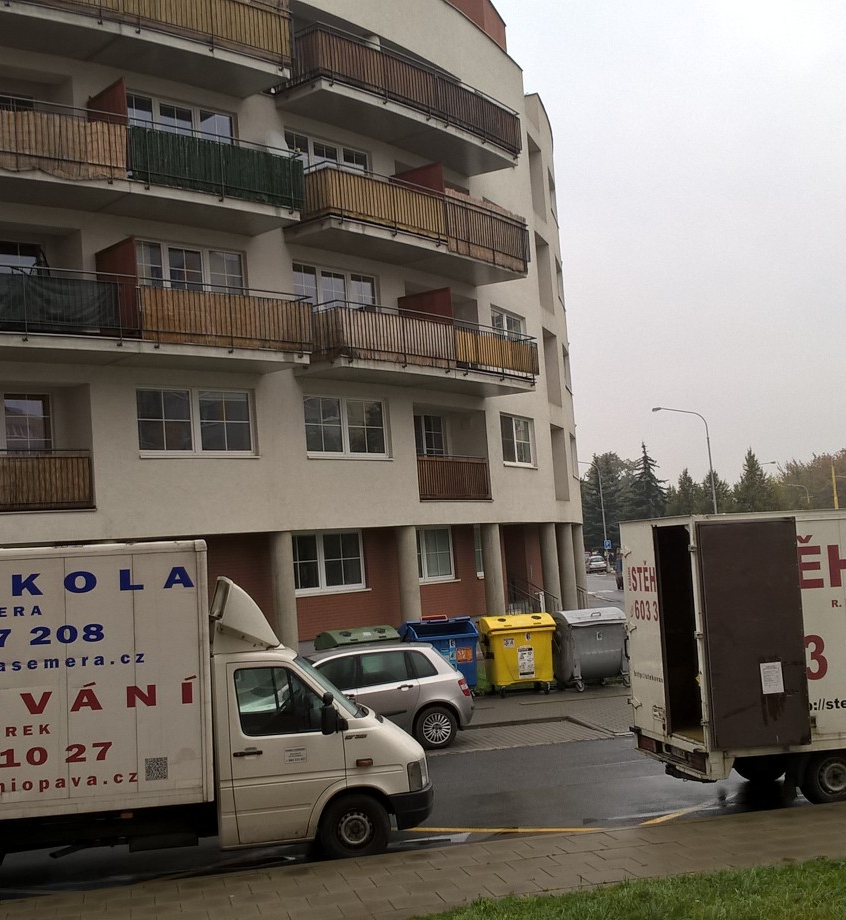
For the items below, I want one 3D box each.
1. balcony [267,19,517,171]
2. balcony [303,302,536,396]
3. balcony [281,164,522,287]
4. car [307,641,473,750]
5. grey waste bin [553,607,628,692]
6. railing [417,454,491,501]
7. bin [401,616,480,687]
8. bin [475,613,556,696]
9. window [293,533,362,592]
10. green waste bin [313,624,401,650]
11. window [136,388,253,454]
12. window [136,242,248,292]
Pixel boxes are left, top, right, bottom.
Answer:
[{"bbox_3d":[-0.319,-7.918,29.228,1.685,1.342,7.544,-7,-5,36],"label":"balcony"},{"bbox_3d":[0.020,-2.320,28.758,1.751,1.300,7.625,-7,-6,34],"label":"balcony"},{"bbox_3d":[-0.118,-5.240,29.358,1.300,1.200,7.500,-7,-5,35],"label":"balcony"},{"bbox_3d":[-1.406,3.457,18.732,4.250,1.525,1.756,-2,-5,-18],"label":"car"},{"bbox_3d":[3.016,3.393,23.486,1.170,1.420,1.030,-3,-5,-11],"label":"grey waste bin"},{"bbox_3d":[0.412,0.517,31.155,1.000,1.018,3.333,-7,-5,32],"label":"railing"},{"bbox_3d":[0.247,3.745,24.566,1.330,1.420,1.050,-3,-5,-13],"label":"bin"},{"bbox_3d":[1.775,3.680,24.152,1.320,1.450,1.120,-3,-4,-9],"label":"bin"},{"bbox_3d":[-2.202,2.299,29.208,0.120,1.350,2.582,-8,-6,41],"label":"window"},{"bbox_3d":[-1.174,3.875,24.114,1.320,1.450,1.120,-2,-5,-24],"label":"green waste bin"},{"bbox_3d":[-4.324,-0.730,24.779,2.577,1.237,0.150,0,-6,-43],"label":"window"},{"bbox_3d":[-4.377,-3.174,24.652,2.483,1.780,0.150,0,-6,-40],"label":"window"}]

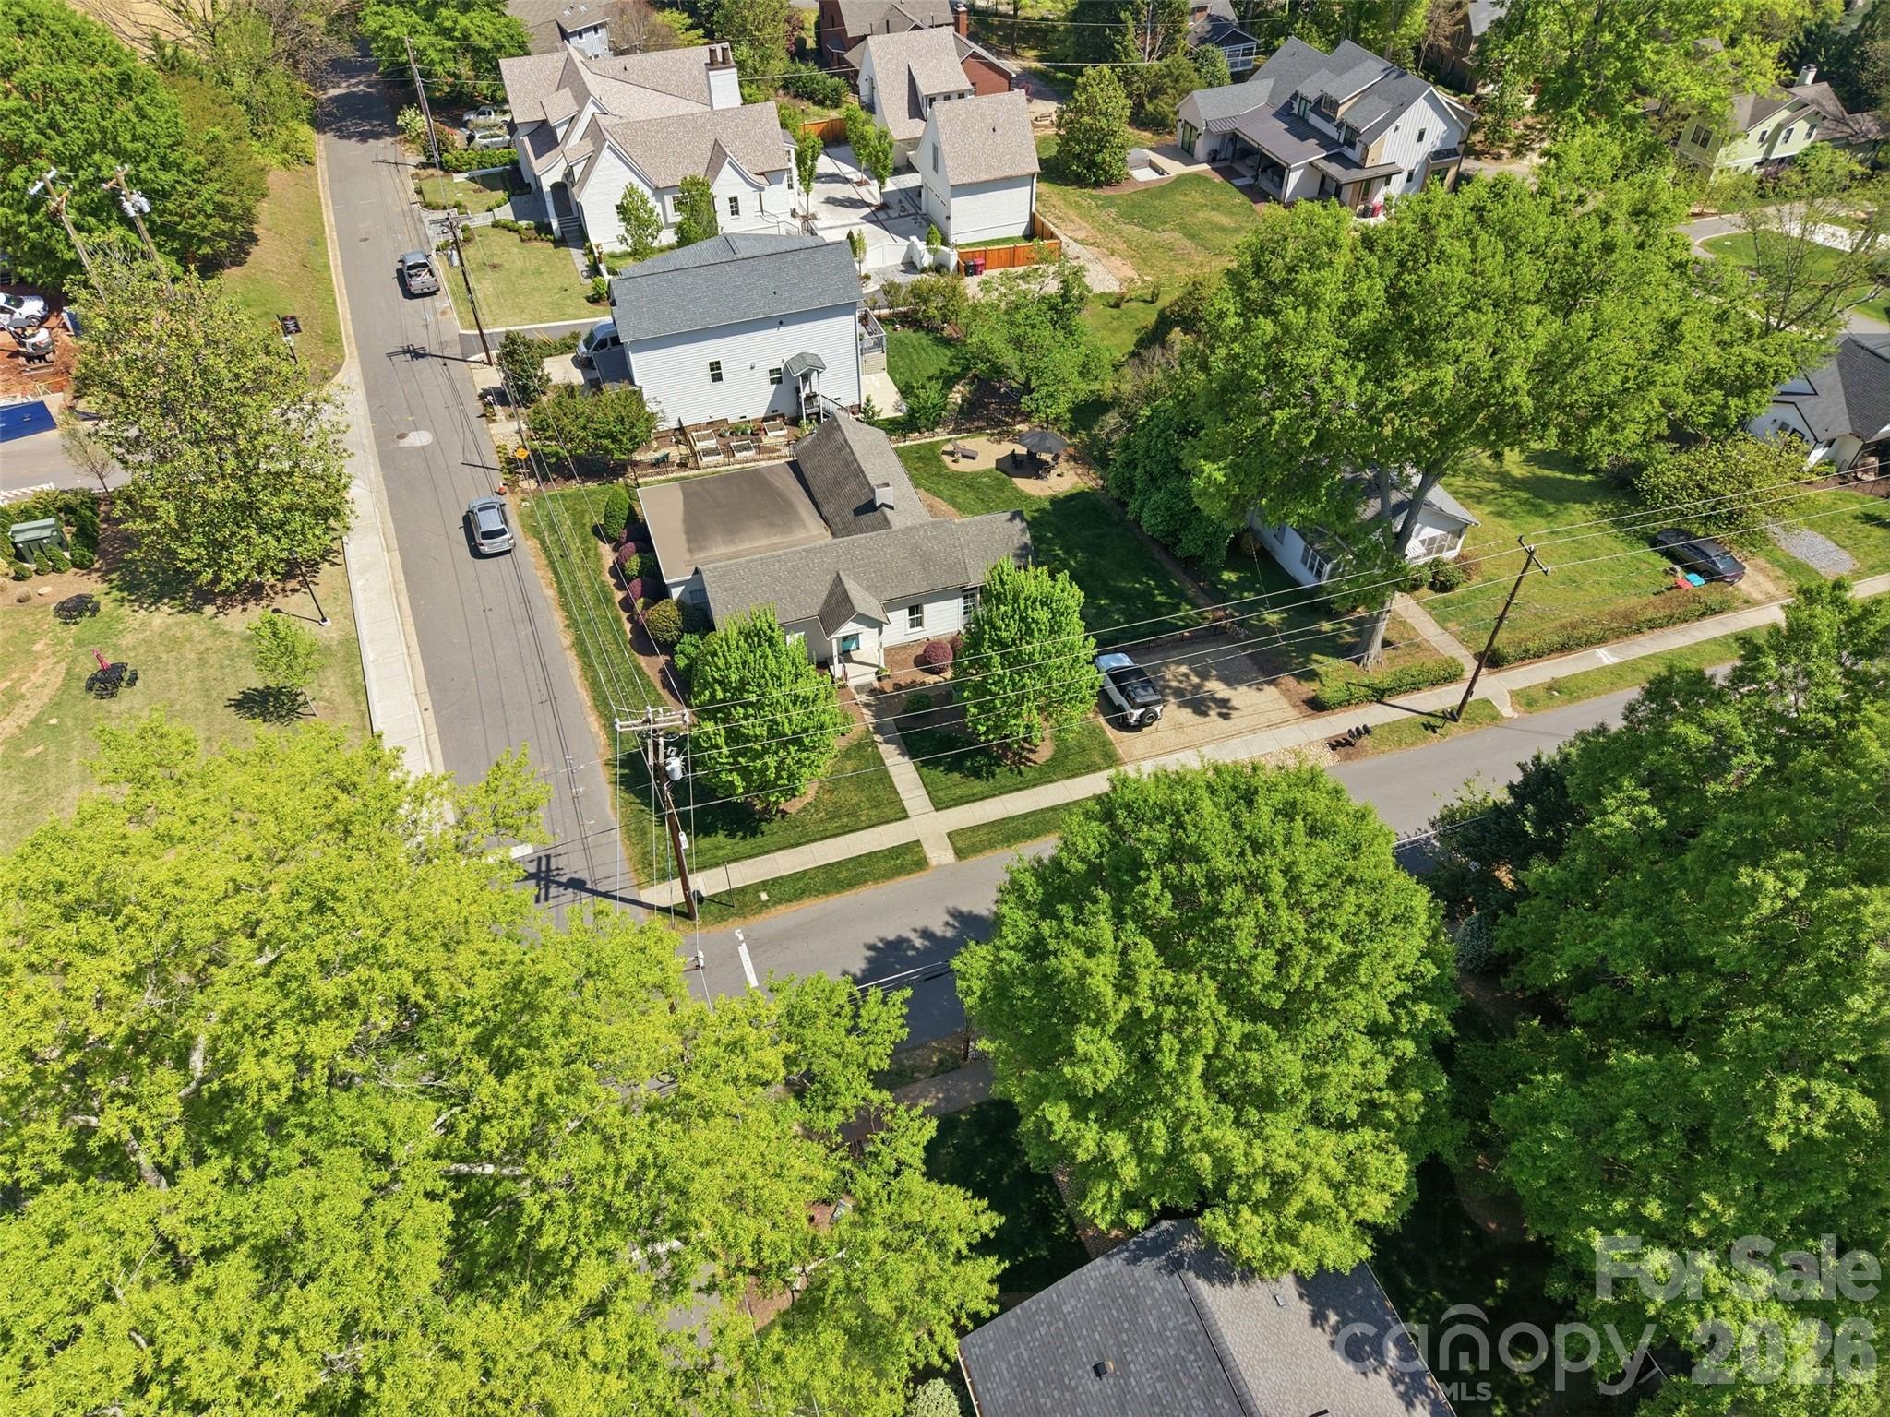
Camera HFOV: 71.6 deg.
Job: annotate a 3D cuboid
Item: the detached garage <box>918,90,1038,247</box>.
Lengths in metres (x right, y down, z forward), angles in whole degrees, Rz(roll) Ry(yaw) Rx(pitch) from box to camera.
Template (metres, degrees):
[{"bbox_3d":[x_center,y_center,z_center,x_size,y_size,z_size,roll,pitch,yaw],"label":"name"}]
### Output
[{"bbox_3d":[2.578,-39.633,94.897,6.900,9.100,6.600,-14,49,-13],"label":"detached garage"}]

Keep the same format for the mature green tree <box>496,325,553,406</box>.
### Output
[{"bbox_3d":[-28.173,-22.863,87.937,3.500,5.500,3.500,-12,48,-12],"label":"mature green tree"}]

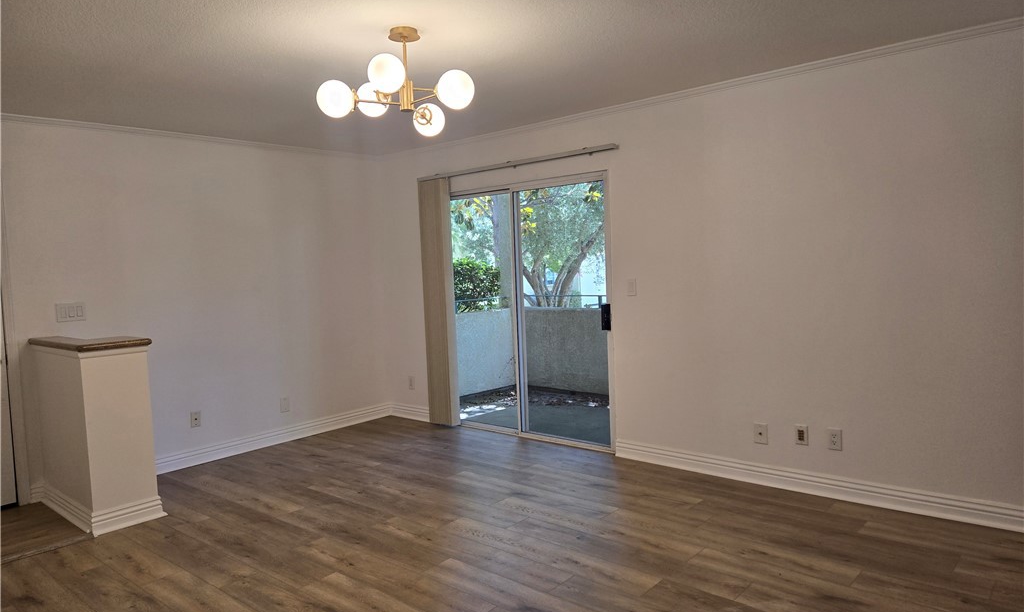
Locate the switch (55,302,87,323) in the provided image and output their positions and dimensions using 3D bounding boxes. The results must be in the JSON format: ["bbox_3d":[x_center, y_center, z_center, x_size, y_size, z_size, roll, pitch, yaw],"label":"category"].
[{"bbox_3d":[-2.898,0.043,4.477,0.010,0.117,0.163,1,5,41],"label":"switch"}]

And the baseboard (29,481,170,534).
[{"bbox_3d":[-2.527,1.180,4.190,0.980,0.136,0.420,1,5,41],"label":"baseboard"}]

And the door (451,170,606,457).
[{"bbox_3d":[0.065,0.056,5.380,1.760,2.010,0.100,1,5,41],"label":"door"}]

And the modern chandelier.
[{"bbox_3d":[-0.467,-1.012,3.007,0.730,0.400,0.690,1,5,41],"label":"modern chandelier"}]

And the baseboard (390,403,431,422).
[{"bbox_3d":[-0.921,0.984,6.290,0.610,0.127,0.020,1,5,41],"label":"baseboard"}]

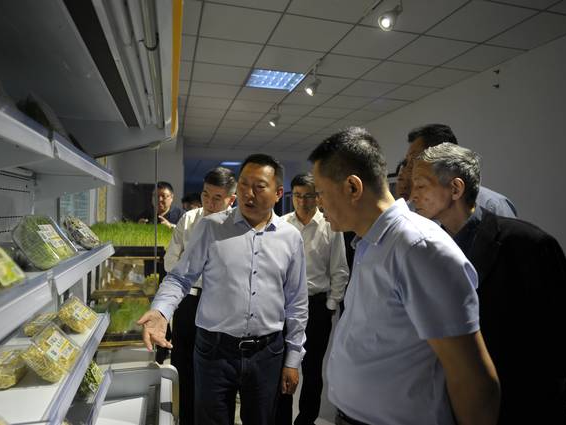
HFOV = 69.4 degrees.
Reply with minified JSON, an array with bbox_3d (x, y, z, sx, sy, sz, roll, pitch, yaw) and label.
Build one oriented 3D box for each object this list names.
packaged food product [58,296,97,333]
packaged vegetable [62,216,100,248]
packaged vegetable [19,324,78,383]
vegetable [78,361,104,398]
[{"bbox_3d":[-0.748,0.377,1.478,0.117,0.046,0.183,45,-11,-11],"label":"packaged food product"},{"bbox_3d":[-0.720,0.079,1.443,0.036,0.117,0.183,-41,10,-12],"label":"packaged vegetable"},{"bbox_3d":[-0.623,0.377,1.097,0.048,0.117,0.183,-44,11,-11],"label":"packaged vegetable"},{"bbox_3d":[-0.737,0.629,1.525,0.055,0.120,0.180,-30,8,-14],"label":"vegetable"}]

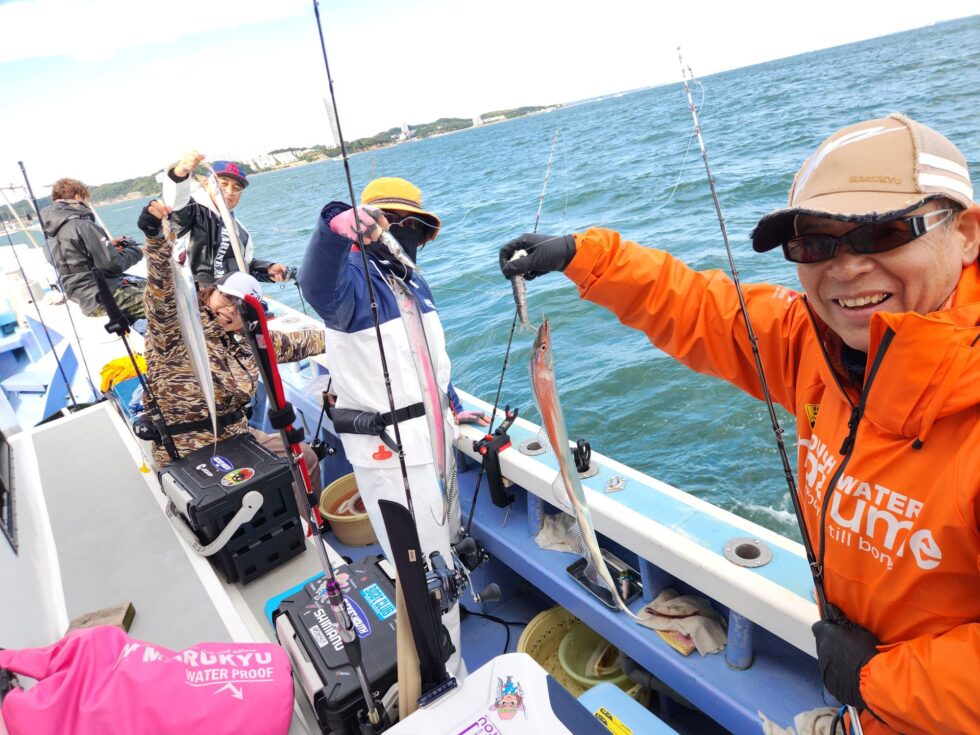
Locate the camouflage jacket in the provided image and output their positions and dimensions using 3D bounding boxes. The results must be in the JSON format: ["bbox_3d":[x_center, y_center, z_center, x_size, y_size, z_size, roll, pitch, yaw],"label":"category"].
[{"bbox_3d":[-1.182,-0.151,2.906,0.820,0.960,0.500,-24,24,-30],"label":"camouflage jacket"}]

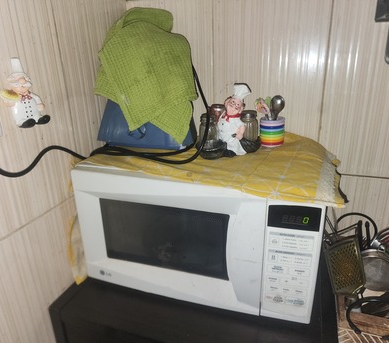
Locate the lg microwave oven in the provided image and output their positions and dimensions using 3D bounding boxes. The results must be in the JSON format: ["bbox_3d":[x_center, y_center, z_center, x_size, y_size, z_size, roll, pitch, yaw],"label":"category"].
[{"bbox_3d":[0.031,0.084,0.699,0.455,0.258,0.315,5,21,17],"label":"lg microwave oven"}]

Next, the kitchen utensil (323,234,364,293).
[{"bbox_3d":[0.296,0.186,0.600,0.062,0.112,0.022,-18,-4,10],"label":"kitchen utensil"}]

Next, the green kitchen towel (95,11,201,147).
[{"bbox_3d":[-0.083,-0.197,0.647,0.215,0.242,0.140,3,21,13],"label":"green kitchen towel"}]

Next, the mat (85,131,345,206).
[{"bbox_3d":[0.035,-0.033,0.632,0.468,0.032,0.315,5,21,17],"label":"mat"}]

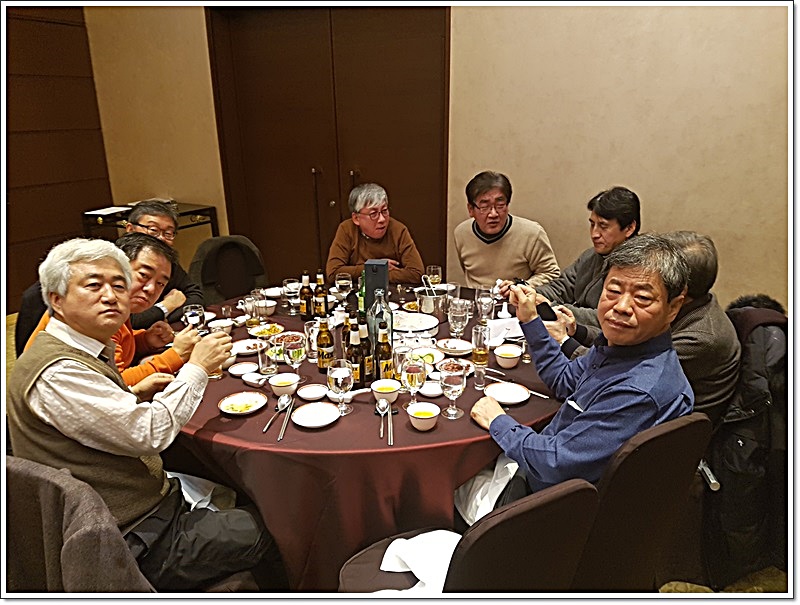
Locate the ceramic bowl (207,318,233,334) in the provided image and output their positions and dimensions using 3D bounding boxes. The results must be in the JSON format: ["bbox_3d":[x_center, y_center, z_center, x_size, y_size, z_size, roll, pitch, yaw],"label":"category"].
[{"bbox_3d":[-0.760,0.098,2.549,0.108,0.052,0.108,-1,17,0],"label":"ceramic bowl"}]

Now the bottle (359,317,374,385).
[{"bbox_3d":[-0.105,0.146,1.902,0.058,0.212,0.058,-1,18,0],"label":"bottle"}]

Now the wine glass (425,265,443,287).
[{"bbox_3d":[0.172,-0.110,2.997,0.079,0.152,0.079,-1,17,0],"label":"wine glass"}]

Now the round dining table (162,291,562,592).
[{"bbox_3d":[-0.123,0.484,2.413,1.620,0.750,1.620,-1,18,0],"label":"round dining table"}]

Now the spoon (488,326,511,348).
[{"bbox_3d":[0.379,0.131,2.349,0.135,0.045,0.045,-14,22,-34],"label":"spoon"}]

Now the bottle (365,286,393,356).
[{"bbox_3d":[-0.066,0.090,1.973,0.084,0.275,0.084,-1,18,0],"label":"bottle"}]

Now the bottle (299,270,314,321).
[{"bbox_3d":[-0.384,-0.034,2.466,0.058,0.206,0.058,-1,18,0],"label":"bottle"}]

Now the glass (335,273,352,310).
[{"bbox_3d":[-0.257,-0.053,2.770,0.075,0.155,0.075,-1,18,0],"label":"glass"}]

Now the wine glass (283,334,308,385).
[{"bbox_3d":[-0.361,0.191,2.054,0.079,0.155,0.079,-1,17,0],"label":"wine glass"}]

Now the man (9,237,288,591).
[{"bbox_3d":[-0.656,0.503,1.635,0.660,1.300,0.550,-13,21,-33],"label":"man"}]

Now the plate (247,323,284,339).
[{"bbox_3d":[-0.509,0.114,2.299,0.143,0.030,0.143,-1,18,0],"label":"plate"}]

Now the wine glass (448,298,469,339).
[{"bbox_3d":[0.234,0.063,2.408,0.075,0.152,0.075,-1,18,0],"label":"wine glass"}]

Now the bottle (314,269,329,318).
[{"bbox_3d":[-0.358,-0.043,2.692,0.061,0.222,0.061,-4,18,-11],"label":"bottle"}]

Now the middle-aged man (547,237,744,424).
[{"bbox_3d":[0.806,0.330,2.191,0.650,1.250,0.540,4,18,16],"label":"middle-aged man"}]

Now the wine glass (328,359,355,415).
[{"bbox_3d":[-0.166,0.240,1.707,0.075,0.158,0.075,-1,18,0],"label":"wine glass"}]

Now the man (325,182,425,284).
[{"bbox_3d":[-0.120,-0.015,3.175,0.540,1.220,0.720,-1,18,-3],"label":"man"}]

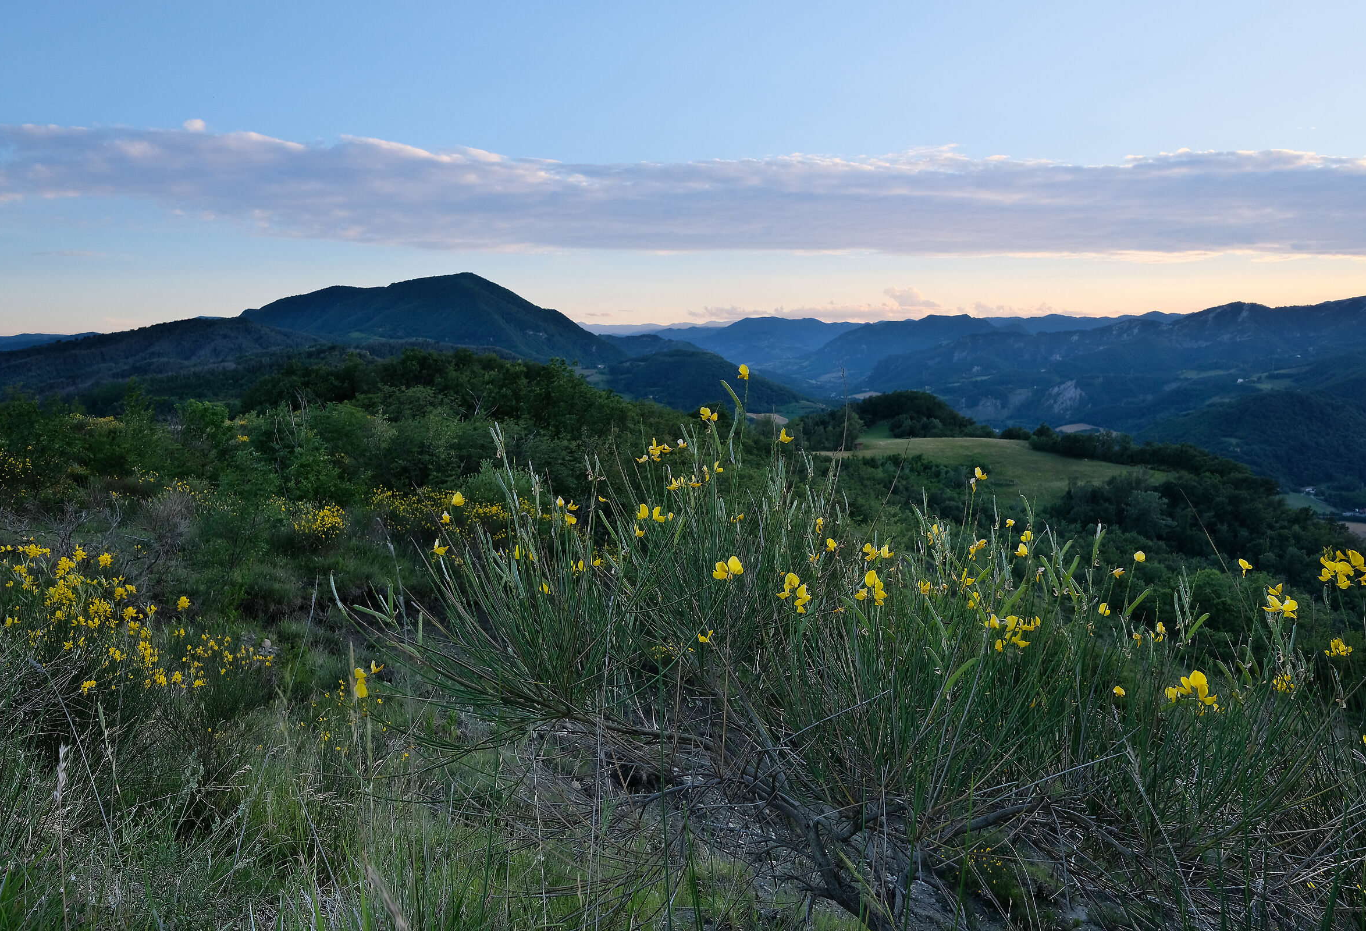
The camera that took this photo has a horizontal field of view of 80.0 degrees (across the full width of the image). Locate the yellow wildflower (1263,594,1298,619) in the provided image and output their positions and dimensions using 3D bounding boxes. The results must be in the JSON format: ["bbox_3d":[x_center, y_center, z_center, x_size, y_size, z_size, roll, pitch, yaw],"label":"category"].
[{"bbox_3d":[0.895,0.210,1.220,0.044,0.036,0.036,5,10,28],"label":"yellow wildflower"}]

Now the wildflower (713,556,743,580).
[{"bbox_3d":[0.067,0.154,1.220,0.045,0.035,0.034,0,9,3],"label":"wildflower"}]

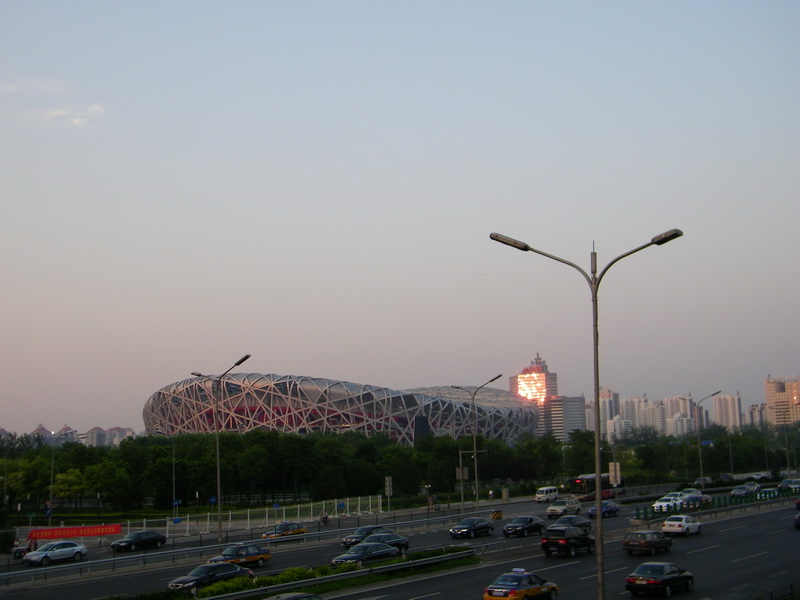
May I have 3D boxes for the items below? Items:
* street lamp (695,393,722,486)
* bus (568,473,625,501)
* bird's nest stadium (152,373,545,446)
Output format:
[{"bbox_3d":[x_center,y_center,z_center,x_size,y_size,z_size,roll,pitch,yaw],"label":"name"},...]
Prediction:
[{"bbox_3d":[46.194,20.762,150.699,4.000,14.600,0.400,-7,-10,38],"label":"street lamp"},{"bbox_3d":[26.023,24.654,134.317,2.500,3.100,11.000,-7,-10,36],"label":"bus"},{"bbox_3d":[-50.373,95.822,835.301,332.000,68.500,296.000,-7,-10,34],"label":"bird's nest stadium"}]

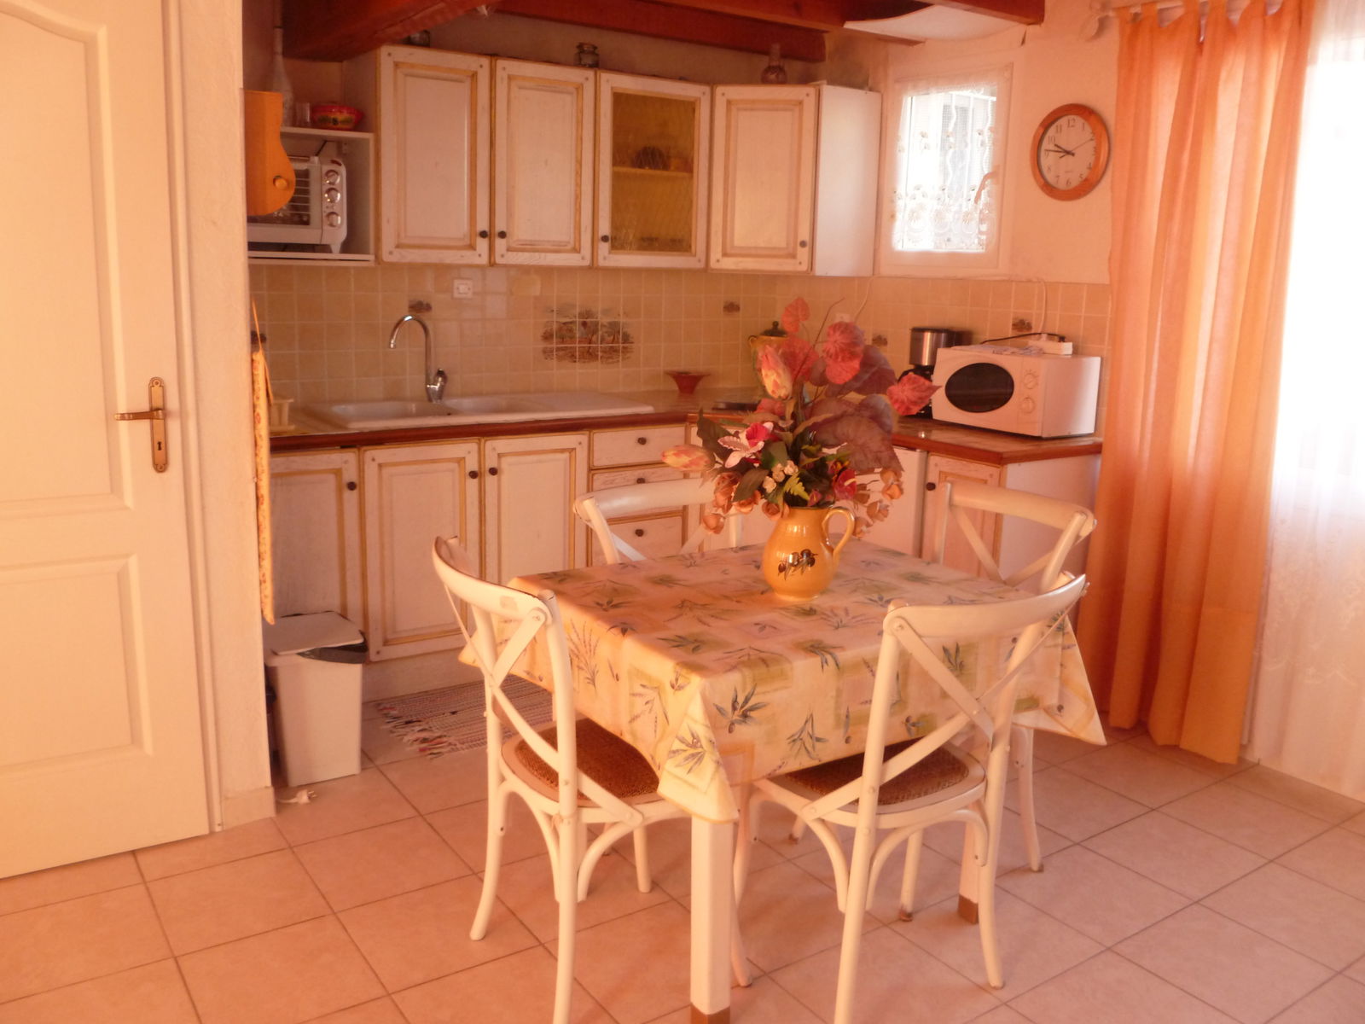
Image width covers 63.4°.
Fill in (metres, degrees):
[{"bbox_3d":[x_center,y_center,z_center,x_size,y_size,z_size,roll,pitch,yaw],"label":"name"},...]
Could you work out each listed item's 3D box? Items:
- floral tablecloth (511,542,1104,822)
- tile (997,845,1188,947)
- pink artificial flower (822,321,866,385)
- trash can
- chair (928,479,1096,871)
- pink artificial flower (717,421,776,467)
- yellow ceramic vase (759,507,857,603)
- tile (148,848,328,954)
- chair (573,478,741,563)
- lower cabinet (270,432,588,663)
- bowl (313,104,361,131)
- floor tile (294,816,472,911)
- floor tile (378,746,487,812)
[{"bbox_3d":[0.201,0.306,2.328,1.000,0.300,0.840,-7,14,-34],"label":"floral tablecloth"},{"bbox_3d":[0.936,0.873,2.523,0.330,0.010,0.330,-6,14,-33],"label":"tile"},{"bbox_3d":[0.321,-0.316,2.189,0.090,0.128,0.050,3,12,6],"label":"pink artificial flower"},{"bbox_3d":[-1.052,0.522,3.089,0.275,0.395,0.300,-7,14,-33],"label":"trash can"},{"bbox_3d":[0.596,0.410,2.646,0.530,0.880,0.470,-7,14,-34],"label":"chair"},{"bbox_3d":[0.123,-0.131,2.130,0.115,0.093,0.085,2,12,3],"label":"pink artificial flower"},{"bbox_3d":[0.259,0.081,2.268,0.192,0.184,0.150,3,12,6],"label":"yellow ceramic vase"},{"bbox_3d":[-0.973,0.850,2.422,0.330,0.010,0.330,-6,14,-33],"label":"tile"},{"bbox_3d":[0.086,0.410,2.592,0.470,0.877,0.530,-7,14,-33],"label":"chair"},{"bbox_3d":[-0.987,0.076,3.793,1.200,0.730,0.600,-6,14,-33],"label":"lower cabinet"},{"bbox_3d":[-1.107,-1.255,3.564,0.160,0.087,0.160,1,12,0],"label":"bowl"},{"bbox_3d":[-0.705,0.825,2.598,0.330,0.010,0.330,-6,14,-33],"label":"floor tile"},{"bbox_3d":[-0.623,0.743,3.074,0.333,0.012,0.333,-7,14,-33],"label":"floor tile"}]

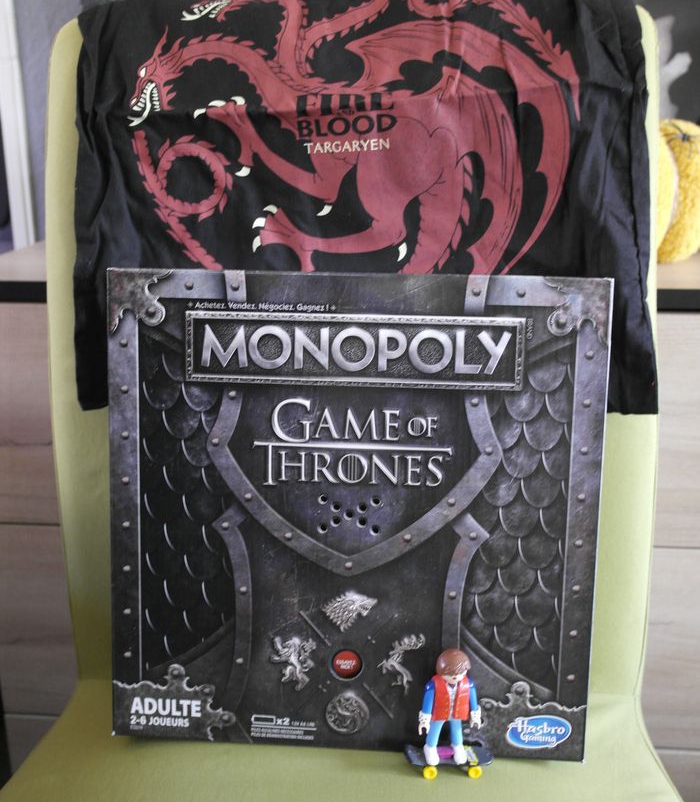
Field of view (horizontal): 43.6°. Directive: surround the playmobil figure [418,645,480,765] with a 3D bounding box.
[{"bbox_3d":[0.061,0.182,0.534,0.036,0.072,0.021,-2,14,-7],"label":"playmobil figure"}]

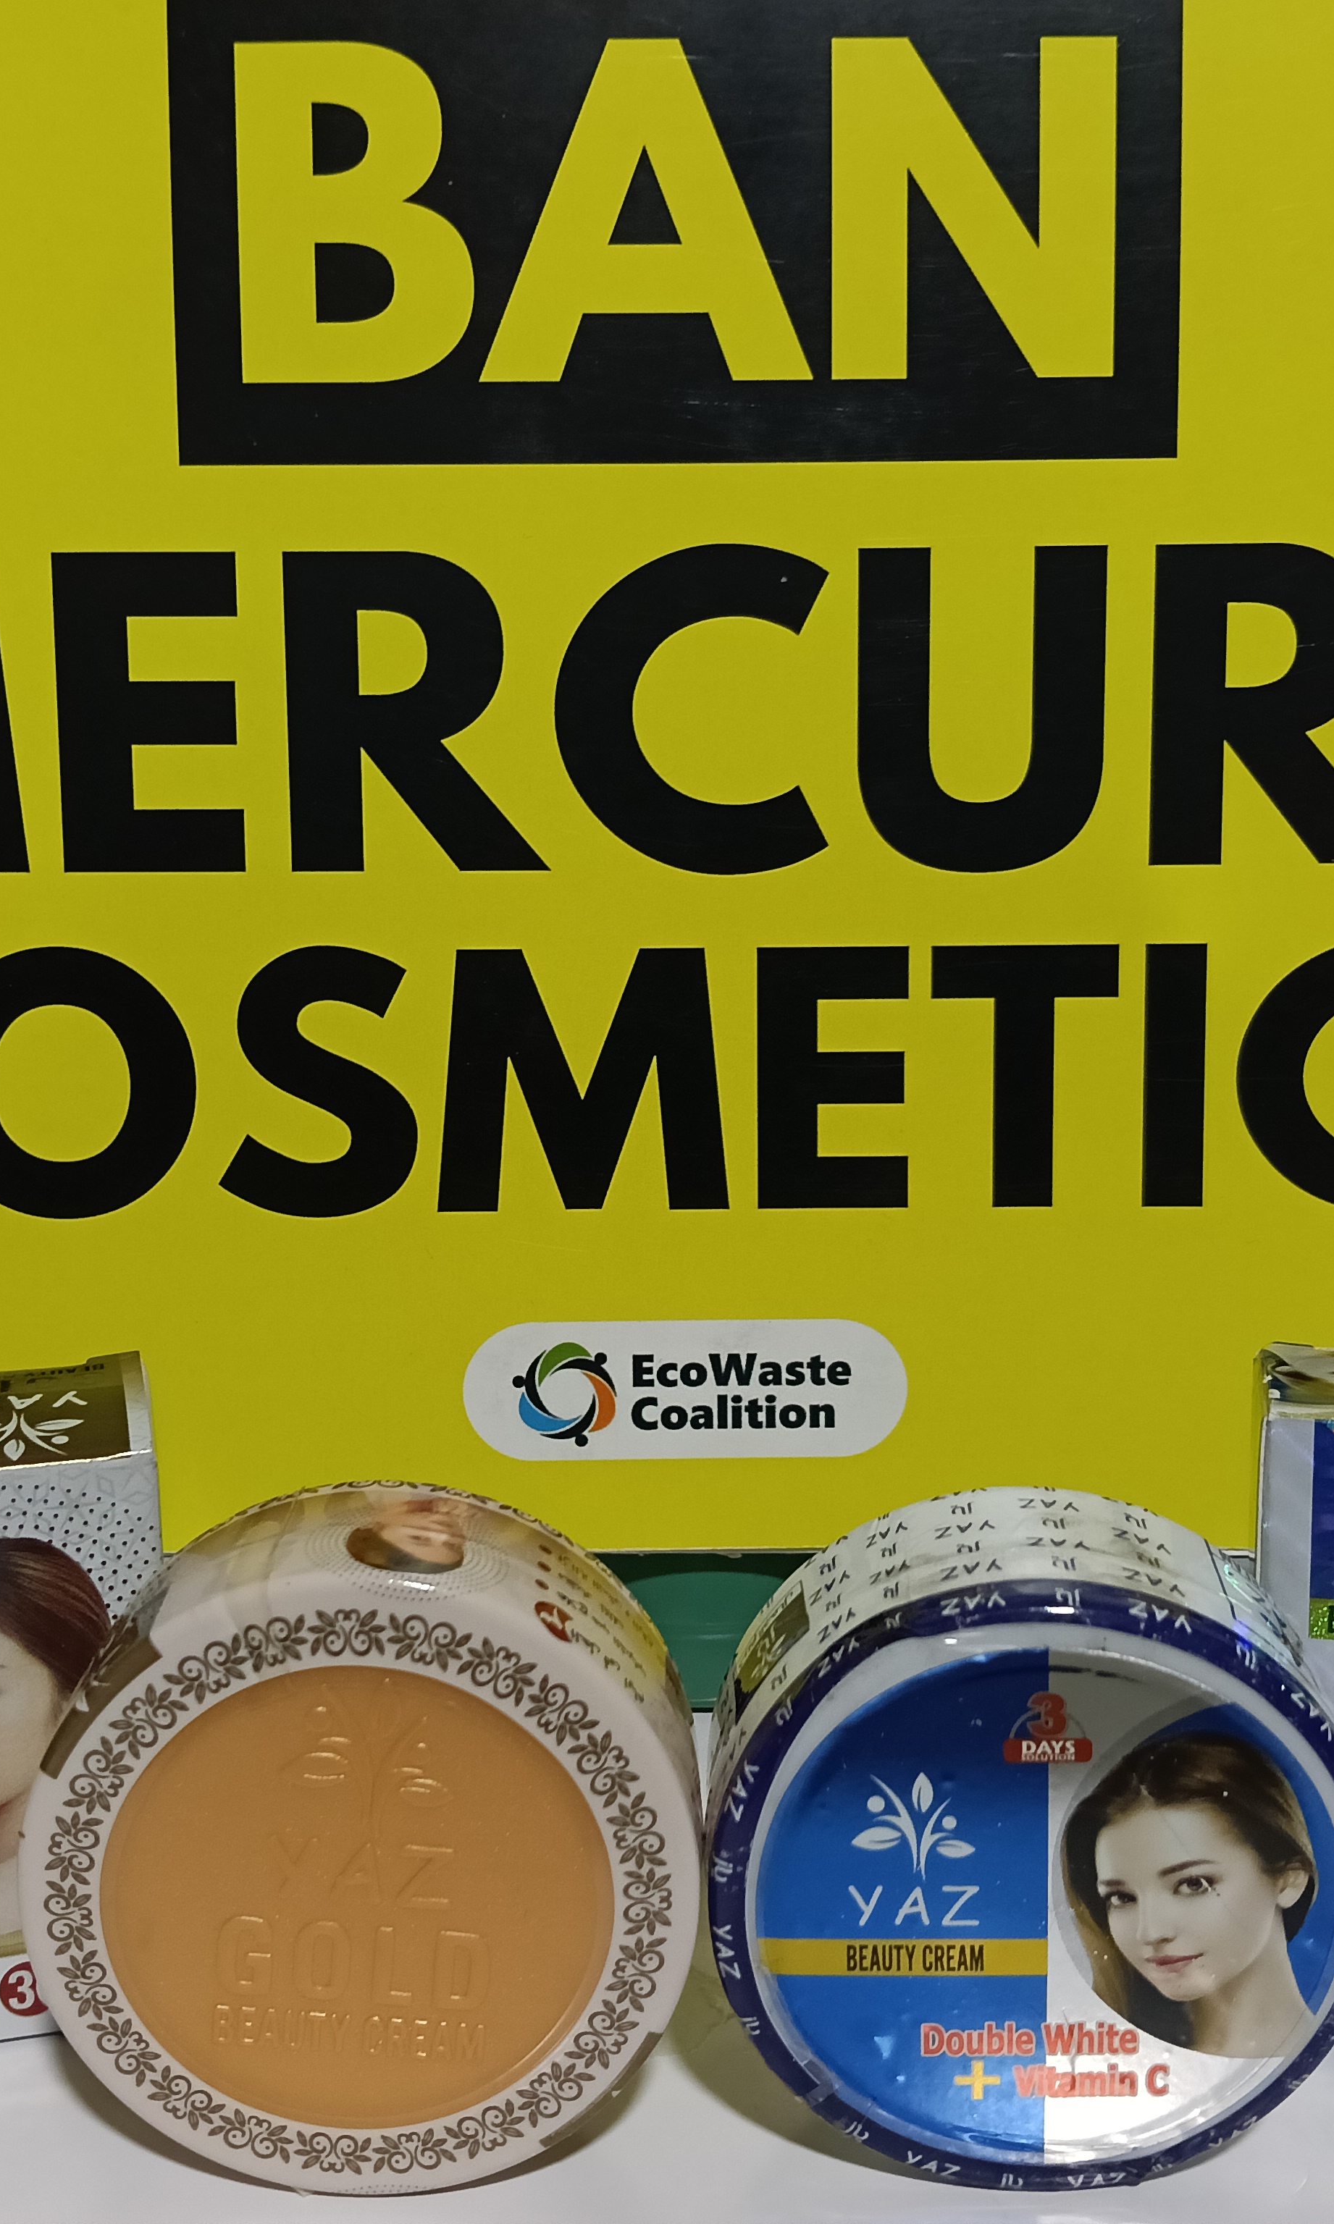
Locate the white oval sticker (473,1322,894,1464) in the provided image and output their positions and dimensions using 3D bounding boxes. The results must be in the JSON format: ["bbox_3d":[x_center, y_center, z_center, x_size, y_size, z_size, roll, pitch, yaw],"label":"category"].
[{"bbox_3d":[0.003,0.040,0.332,0.064,0.021,0.001,0,6,1],"label":"white oval sticker"}]

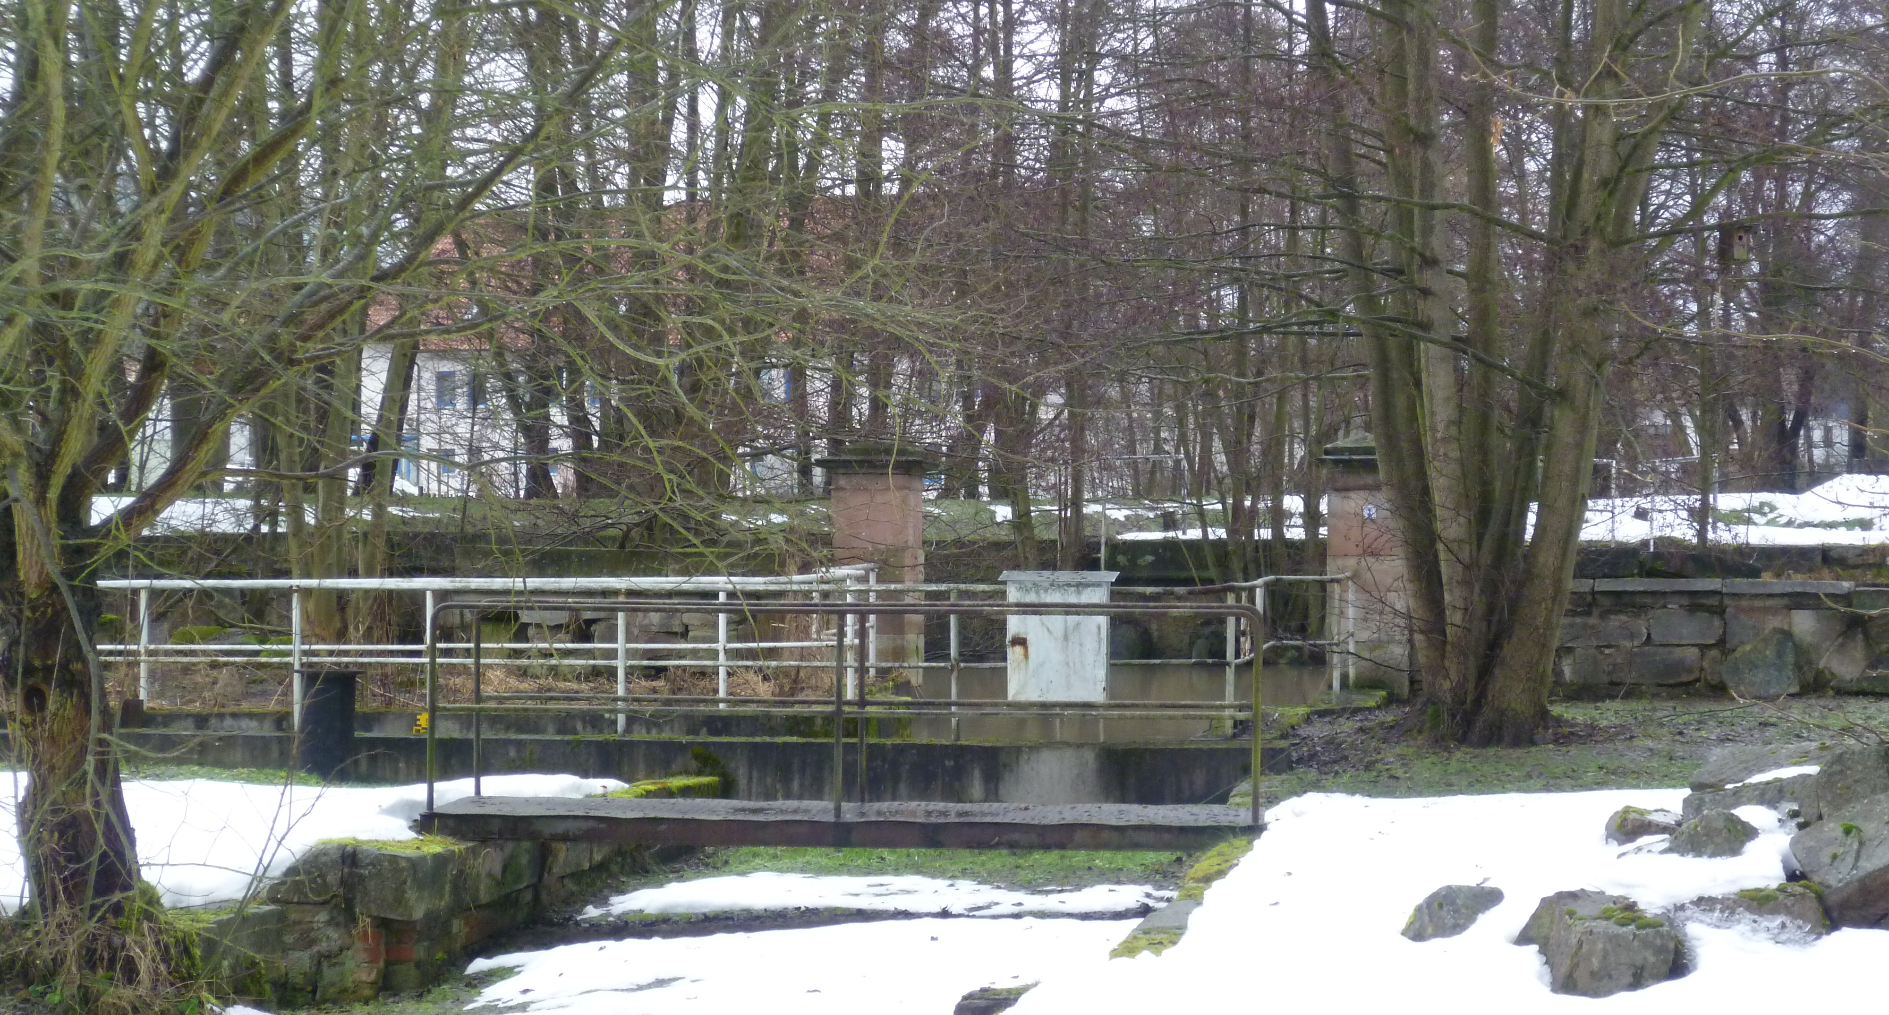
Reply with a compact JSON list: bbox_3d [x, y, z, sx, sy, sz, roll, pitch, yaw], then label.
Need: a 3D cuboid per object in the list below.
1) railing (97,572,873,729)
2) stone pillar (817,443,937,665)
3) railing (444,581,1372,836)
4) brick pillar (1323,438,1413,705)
[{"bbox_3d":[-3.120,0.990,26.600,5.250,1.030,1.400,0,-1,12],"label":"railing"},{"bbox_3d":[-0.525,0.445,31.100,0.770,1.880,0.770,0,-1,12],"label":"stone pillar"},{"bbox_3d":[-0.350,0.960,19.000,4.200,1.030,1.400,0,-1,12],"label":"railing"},{"bbox_3d":[3.250,0.440,30.200,0.700,2.030,0.700,0,-1,12],"label":"brick pillar"}]

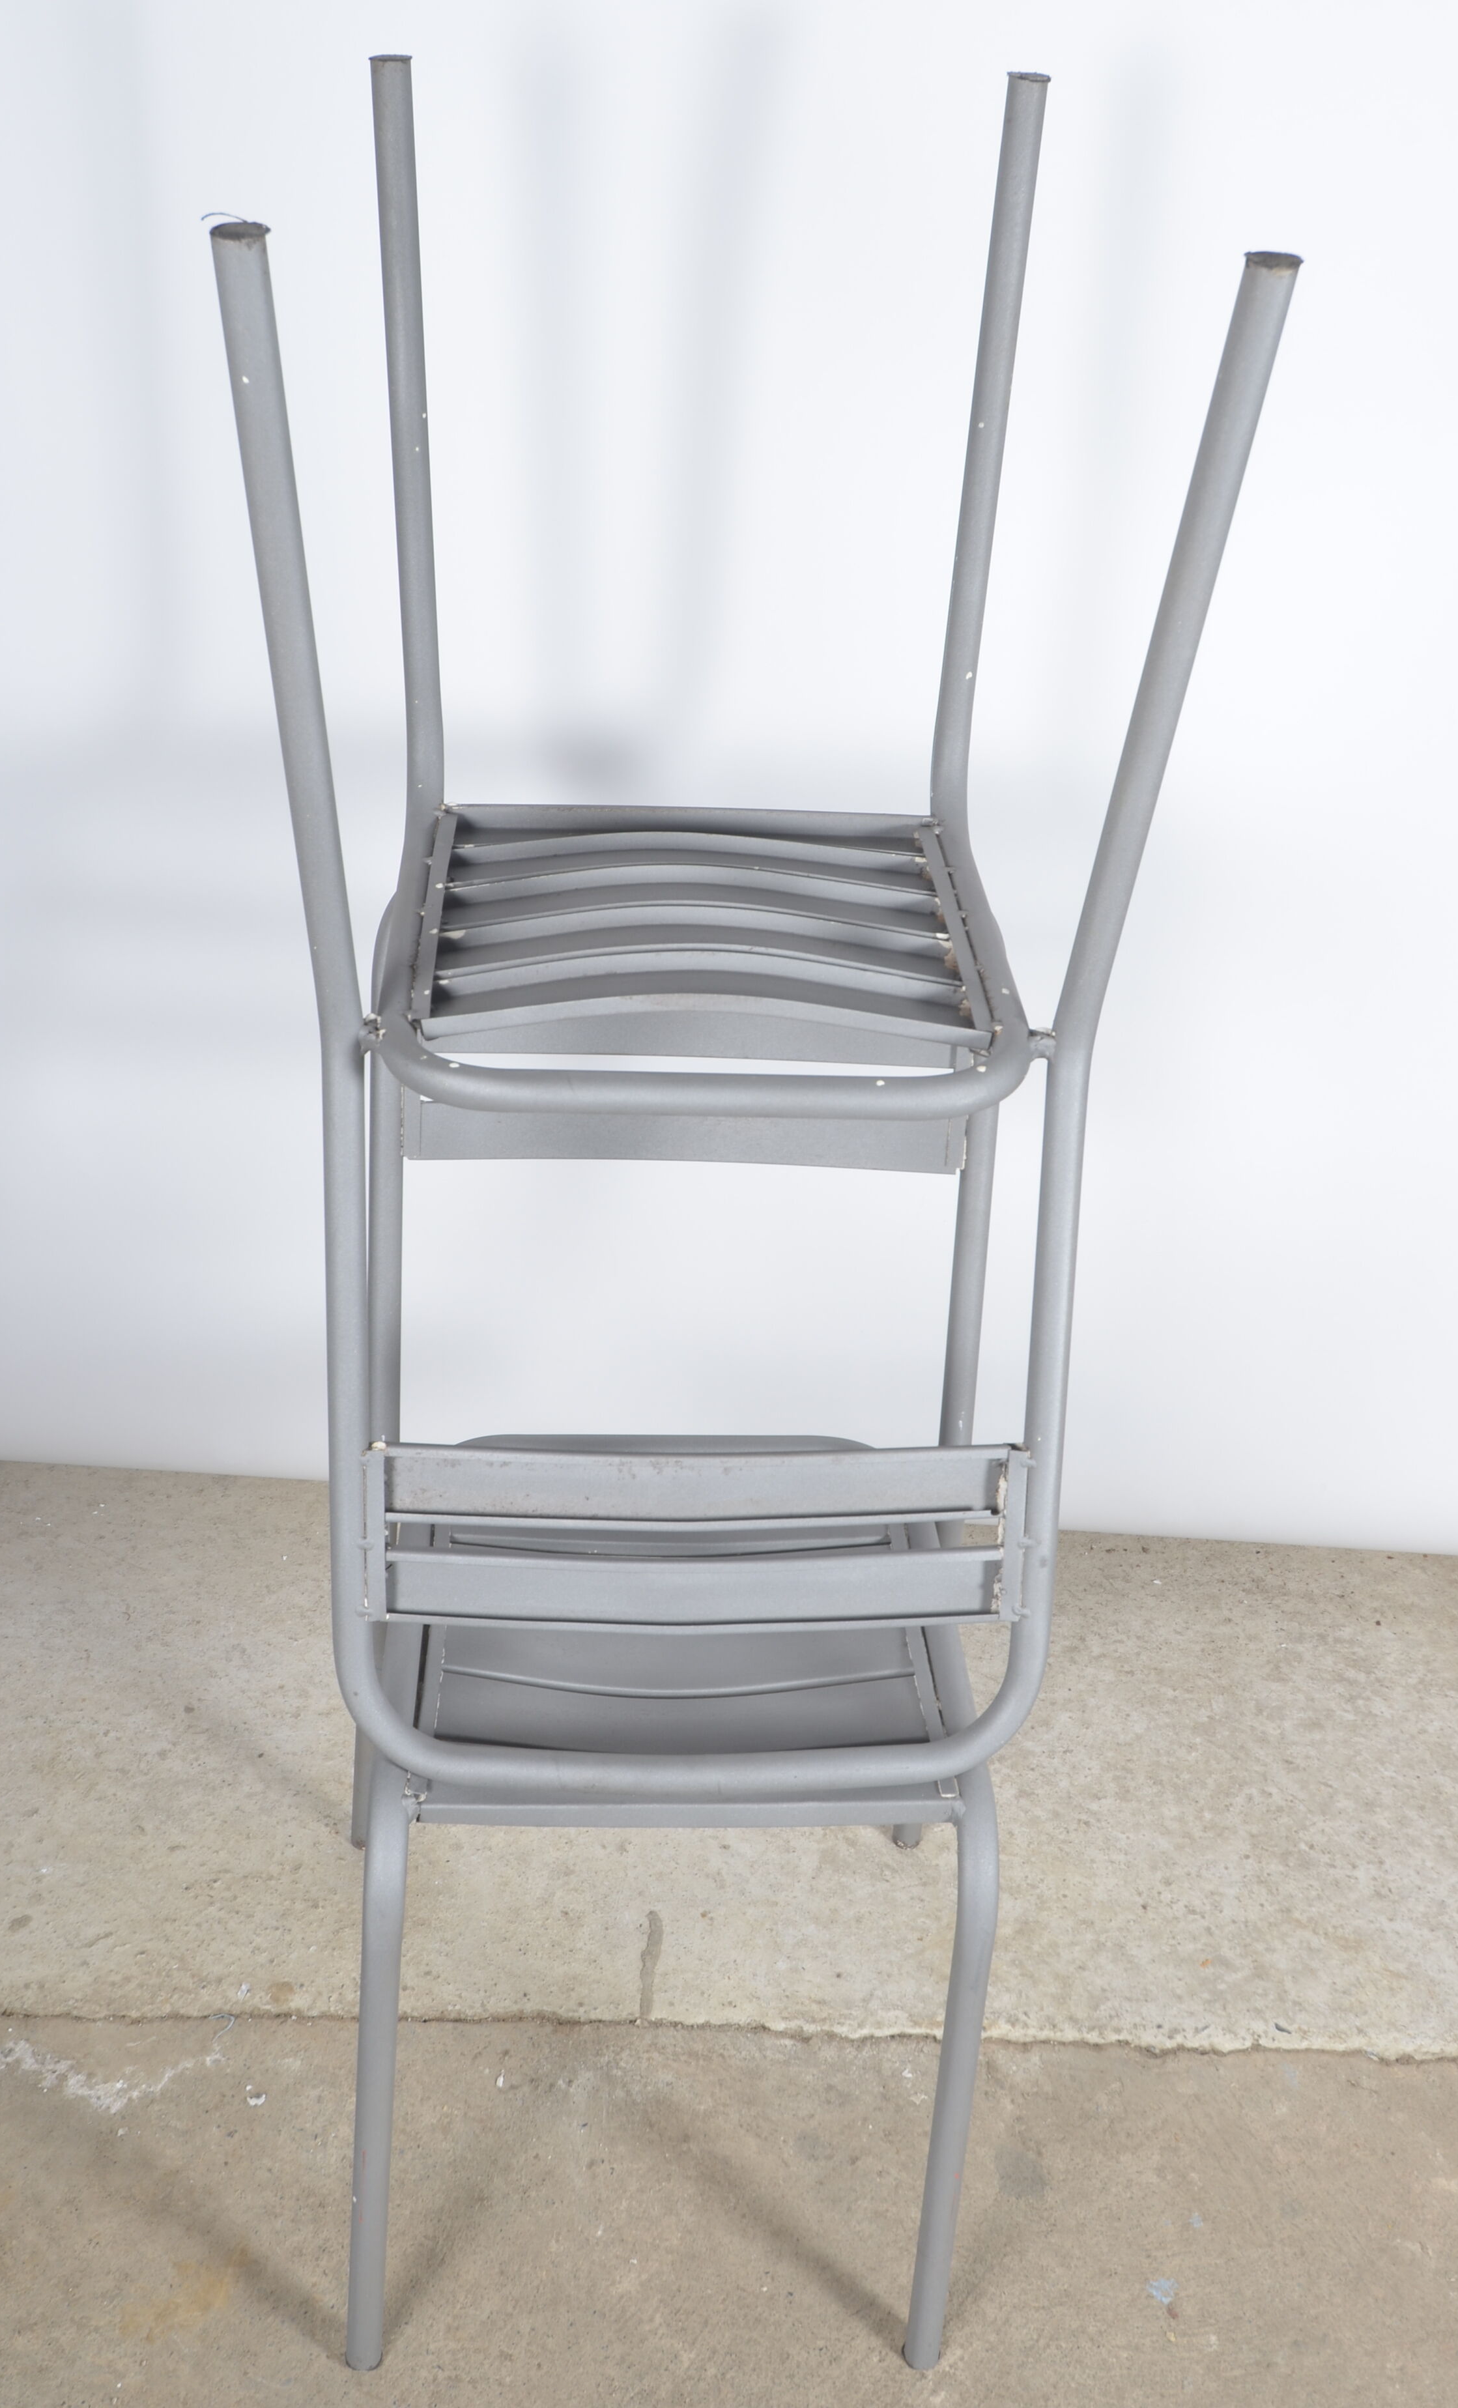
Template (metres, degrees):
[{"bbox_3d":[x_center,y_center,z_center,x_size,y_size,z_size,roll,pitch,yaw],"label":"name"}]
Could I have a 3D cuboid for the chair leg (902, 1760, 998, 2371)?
[{"bbox_3d":[0.136,0.564,1.517,0.031,0.455,0.081,0,31,-3],"label":"chair leg"}]

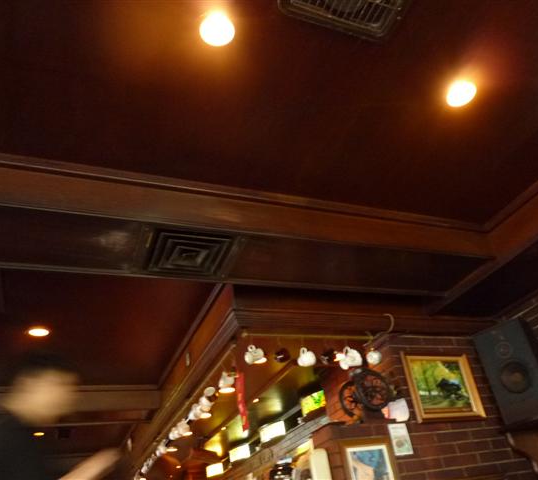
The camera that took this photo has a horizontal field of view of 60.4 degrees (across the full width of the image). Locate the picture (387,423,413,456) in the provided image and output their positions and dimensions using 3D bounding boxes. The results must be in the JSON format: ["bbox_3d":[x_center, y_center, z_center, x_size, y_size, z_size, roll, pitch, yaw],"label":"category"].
[{"bbox_3d":[0.670,1.022,2.363,0.109,0.147,0.015,6,-35,-22],"label":"picture"}]

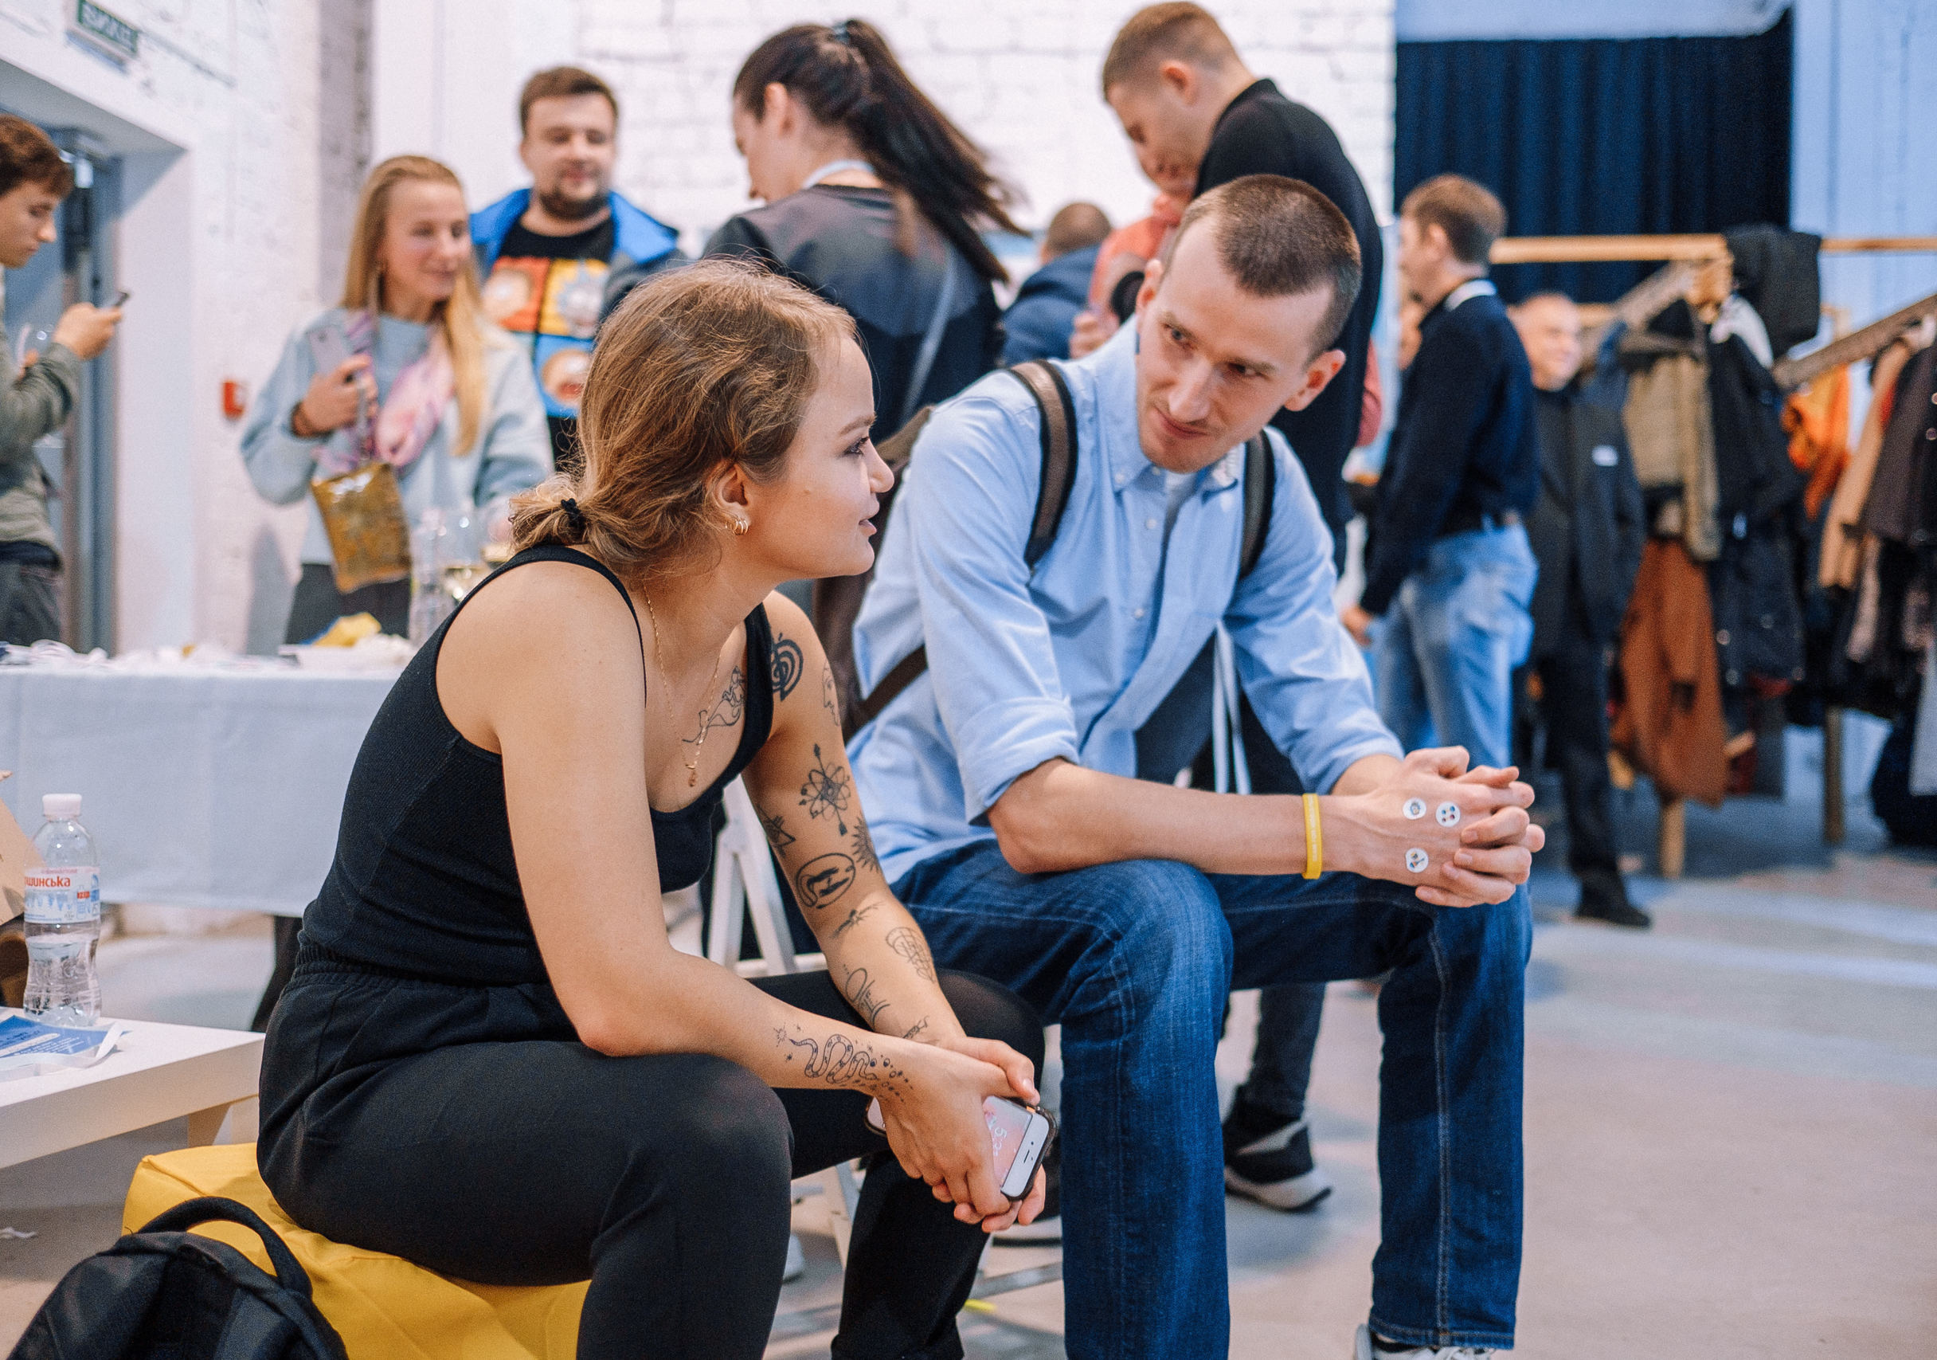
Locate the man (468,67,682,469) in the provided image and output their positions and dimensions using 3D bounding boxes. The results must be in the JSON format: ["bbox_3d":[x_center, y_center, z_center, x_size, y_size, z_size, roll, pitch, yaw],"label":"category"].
[{"bbox_3d":[-0.689,-0.172,3.420,0.540,1.780,0.350,1,1,7],"label":"man"}]

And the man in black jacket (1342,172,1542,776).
[{"bbox_3d":[1.020,-0.174,4.250,0.360,1.780,0.520,1,1,28],"label":"man in black jacket"}]

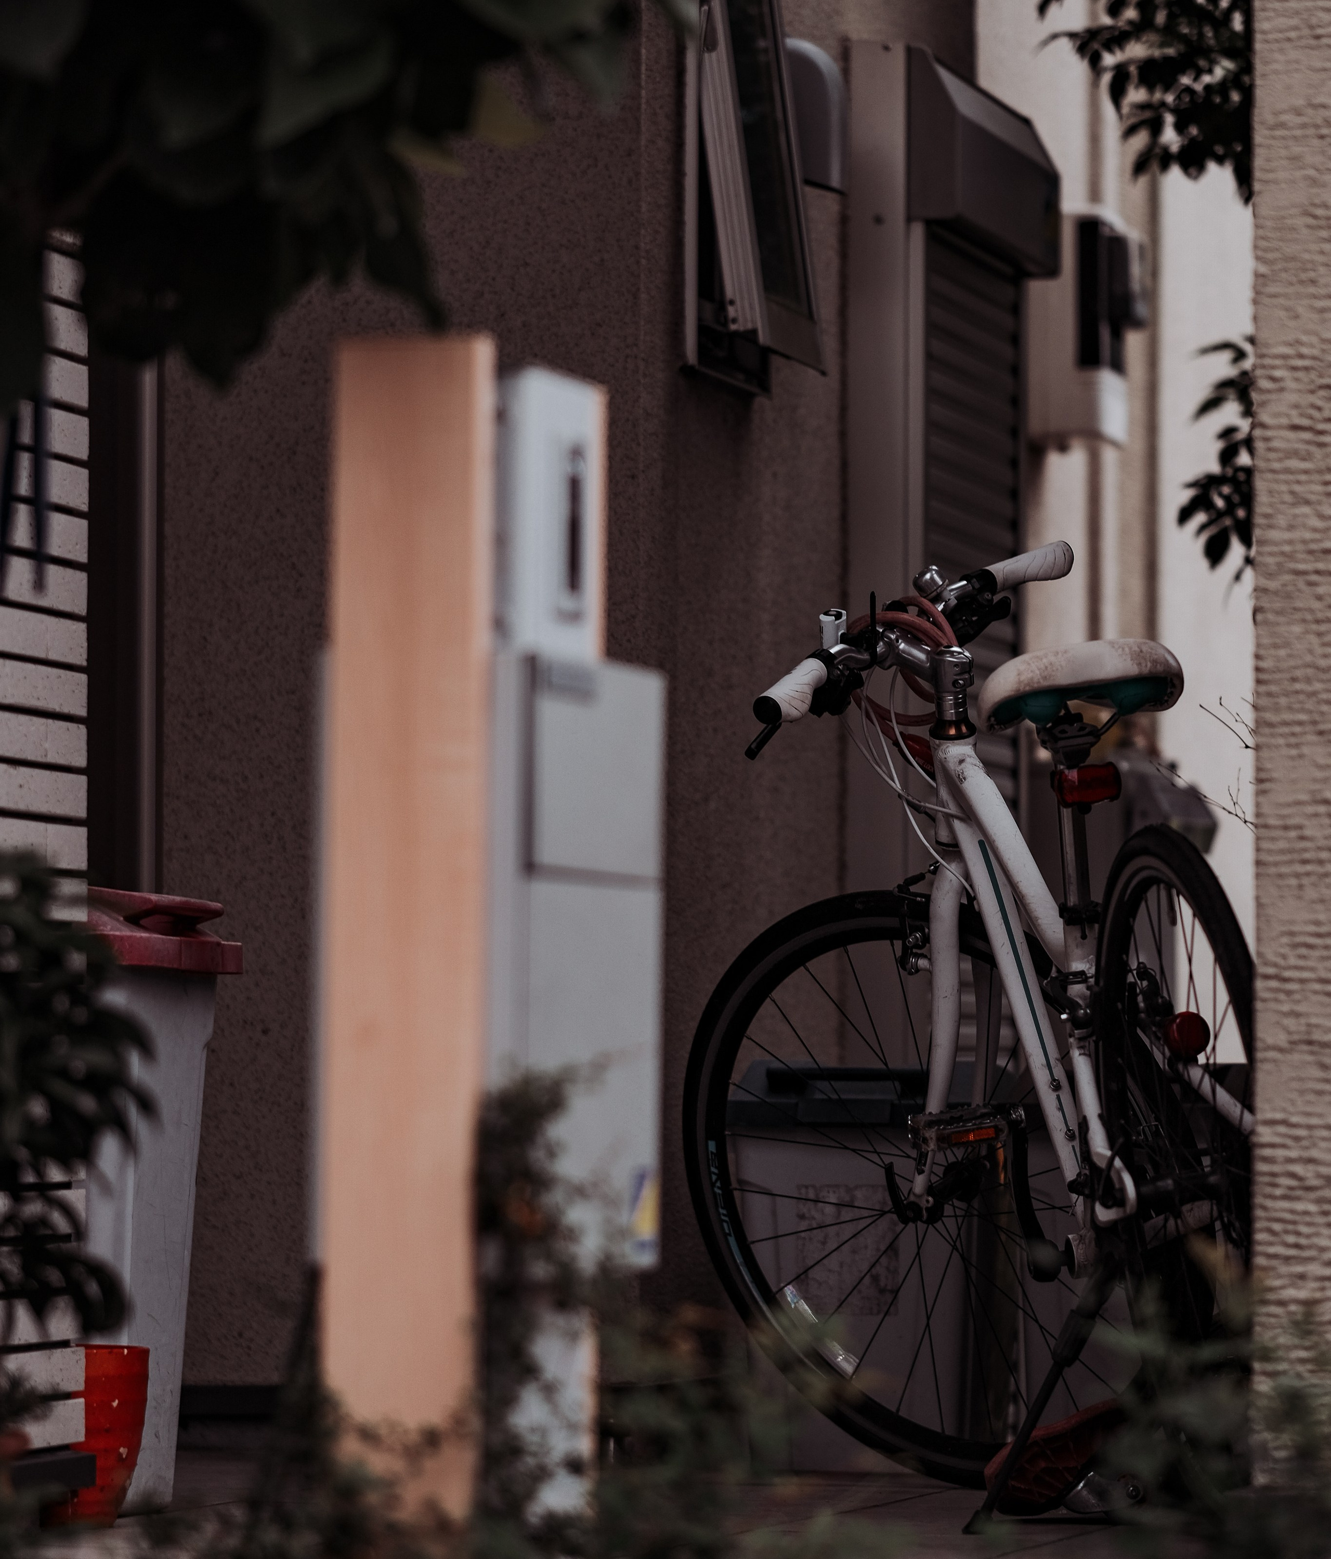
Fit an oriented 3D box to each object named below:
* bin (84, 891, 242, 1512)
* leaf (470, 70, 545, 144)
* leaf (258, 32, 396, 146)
[{"bbox_3d":[-0.683,0.422,7.660,0.420,0.640,0.455,0,-3,8],"label":"bin"},{"bbox_3d":[-0.095,-0.396,4.400,0.044,0.044,0.040,0,-3,0],"label":"leaf"},{"bbox_3d":[-0.195,-0.397,4.300,0.079,0.065,0.055,0,-3,0],"label":"leaf"}]

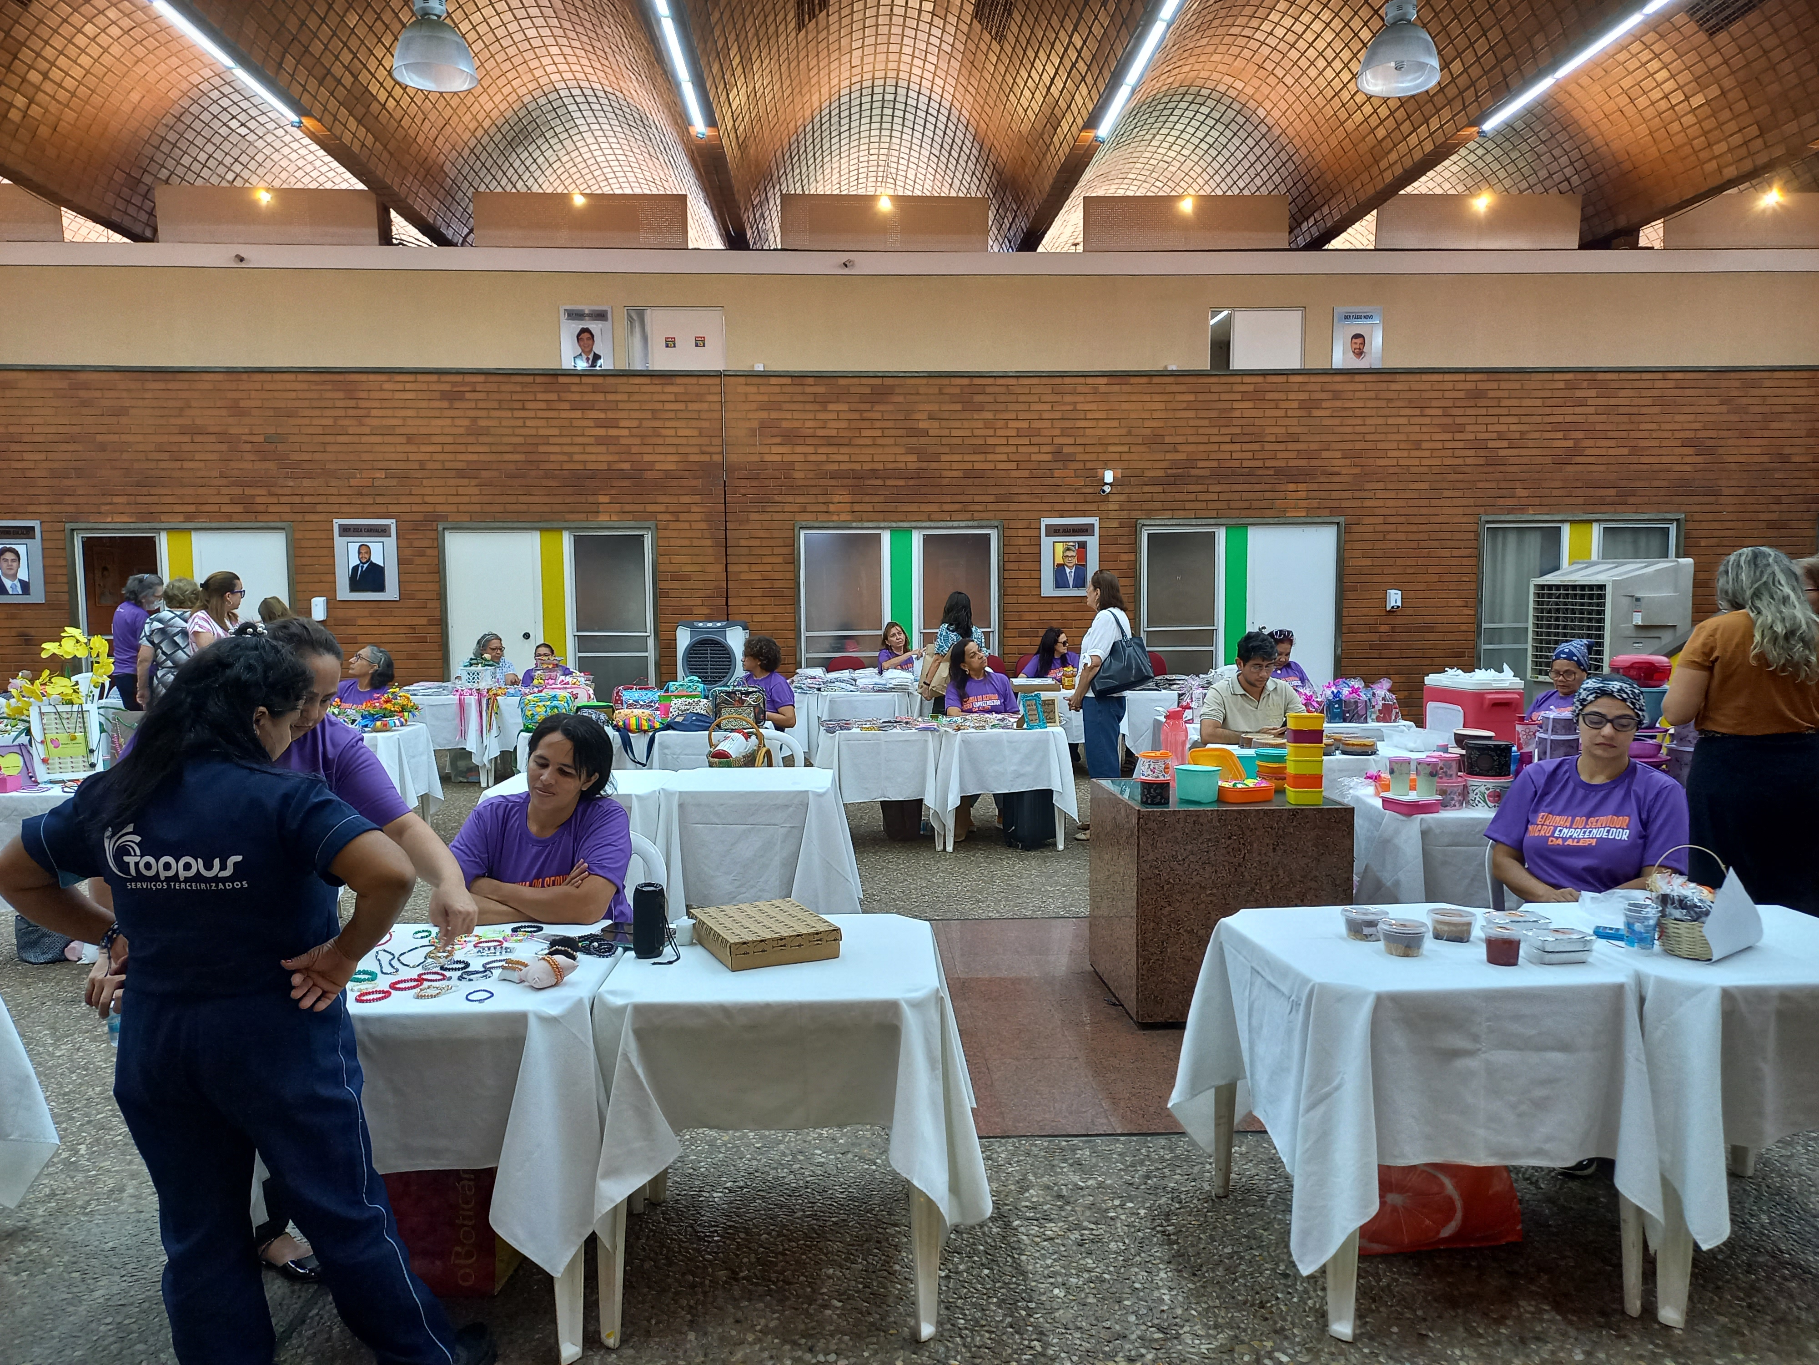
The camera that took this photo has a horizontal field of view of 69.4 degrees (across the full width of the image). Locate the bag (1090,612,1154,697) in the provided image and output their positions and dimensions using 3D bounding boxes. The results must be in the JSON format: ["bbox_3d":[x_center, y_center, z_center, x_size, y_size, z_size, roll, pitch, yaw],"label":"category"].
[{"bbox_3d":[1.291,-0.168,7.955,0.370,0.460,0.170,-11,5,-2],"label":"bag"}]

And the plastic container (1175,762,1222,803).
[{"bbox_3d":[1.038,0.361,4.715,0.130,0.120,0.120,3,6,35],"label":"plastic container"}]

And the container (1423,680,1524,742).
[{"bbox_3d":[2.833,0.167,6.605,0.272,0.346,0.401,-1,4,-14],"label":"container"}]

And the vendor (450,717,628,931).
[{"bbox_3d":[-0.965,0.691,3.454,0.500,1.220,0.720,0,4,1],"label":"vendor"}]

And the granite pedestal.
[{"bbox_3d":[1.157,0.808,5.012,0.770,0.780,0.725,-1,4,-5],"label":"granite pedestal"}]

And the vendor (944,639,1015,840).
[{"bbox_3d":[0.468,0.338,8.497,0.480,1.218,0.820,-1,4,-9],"label":"vendor"}]

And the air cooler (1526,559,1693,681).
[{"bbox_3d":[5.883,-0.157,11.081,0.860,1.751,0.920,-2,4,-20],"label":"air cooler"}]

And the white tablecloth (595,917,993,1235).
[{"bbox_3d":[-0.255,0.846,2.930,0.810,0.495,0.820,-1,5,-1],"label":"white tablecloth"}]

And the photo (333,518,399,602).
[{"bbox_3d":[-5.250,-1.183,12.703,0.588,0.792,0.030,-1,4,-3],"label":"photo"}]

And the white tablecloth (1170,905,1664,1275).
[{"bbox_3d":[1.110,0.857,2.975,0.820,0.545,0.820,-1,5,-7],"label":"white tablecloth"}]

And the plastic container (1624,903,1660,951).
[{"bbox_3d":[1.692,0.560,3.034,0.082,0.108,0.082,-1,4,-3],"label":"plastic container"}]

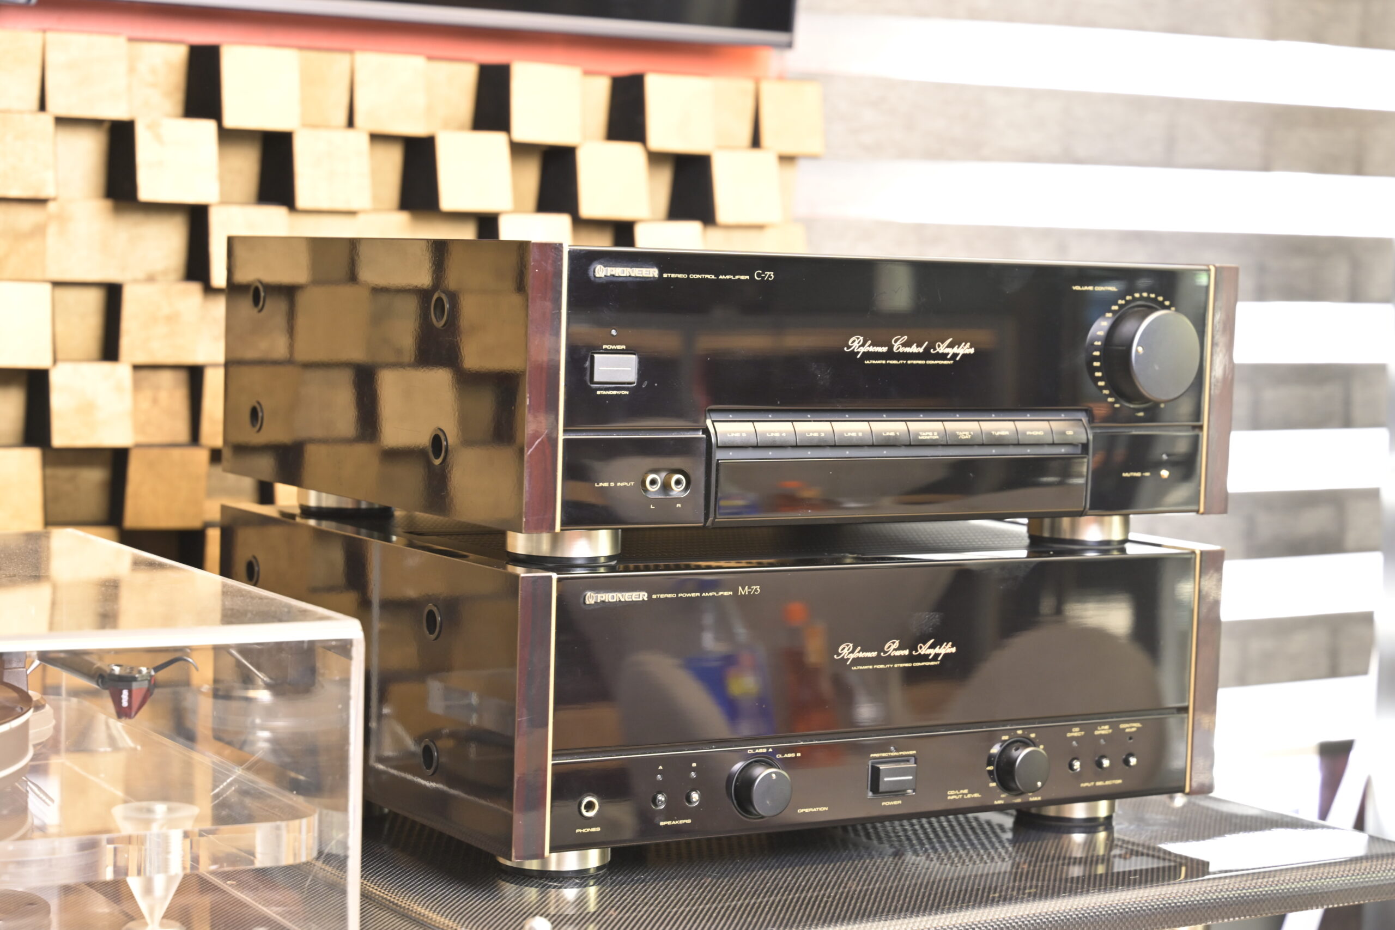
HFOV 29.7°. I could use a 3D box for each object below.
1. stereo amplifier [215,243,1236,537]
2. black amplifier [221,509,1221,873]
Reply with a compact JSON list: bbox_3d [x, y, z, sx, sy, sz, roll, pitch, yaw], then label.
[{"bbox_3d":[0.015,-0.044,1.545,0.457,0.160,0.417,-1,5,-32],"label":"stereo amplifier"},{"bbox_3d":[0.007,0.117,1.561,0.457,0.160,0.412,-1,5,-32],"label":"black amplifier"}]

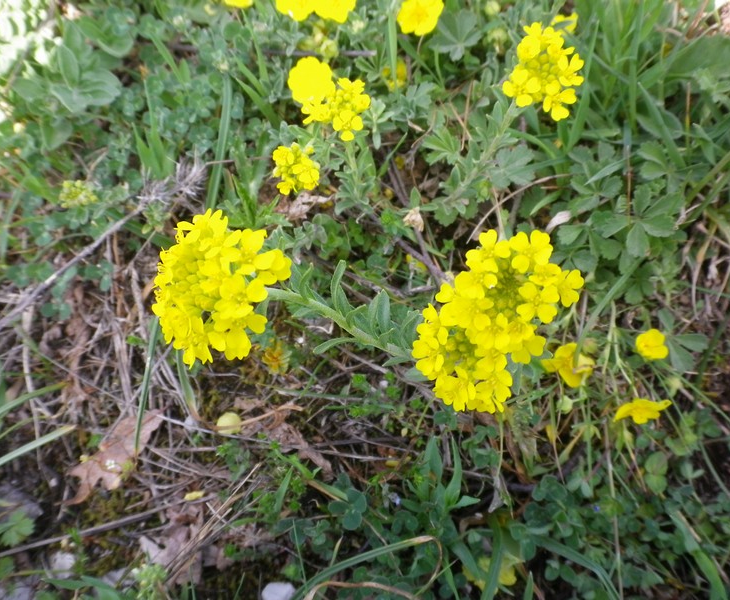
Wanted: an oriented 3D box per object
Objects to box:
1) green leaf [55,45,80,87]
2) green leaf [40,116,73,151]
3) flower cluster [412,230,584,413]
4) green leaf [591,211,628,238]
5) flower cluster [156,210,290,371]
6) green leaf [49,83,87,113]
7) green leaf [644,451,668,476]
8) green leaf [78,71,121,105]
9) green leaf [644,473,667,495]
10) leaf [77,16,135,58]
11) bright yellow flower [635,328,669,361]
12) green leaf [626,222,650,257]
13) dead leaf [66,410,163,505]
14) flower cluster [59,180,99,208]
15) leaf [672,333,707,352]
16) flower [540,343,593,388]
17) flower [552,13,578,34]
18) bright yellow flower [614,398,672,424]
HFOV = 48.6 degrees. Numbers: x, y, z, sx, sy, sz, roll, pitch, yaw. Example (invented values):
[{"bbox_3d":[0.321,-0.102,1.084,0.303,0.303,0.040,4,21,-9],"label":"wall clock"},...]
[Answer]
[{"bbox_3d":[-0.160,-0.126,0.435,0.012,0.013,0.018,0,55,0],"label":"green leaf"},{"bbox_3d":[-0.160,-0.086,0.420,0.017,0.011,0.016,0,55,0],"label":"green leaf"},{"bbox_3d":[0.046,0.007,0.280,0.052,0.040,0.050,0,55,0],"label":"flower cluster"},{"bbox_3d":[0.130,-0.041,0.431,0.019,0.005,0.016,-16,61,-3],"label":"green leaf"},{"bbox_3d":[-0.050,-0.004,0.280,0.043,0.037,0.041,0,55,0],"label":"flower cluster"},{"bbox_3d":[-0.156,-0.106,0.425,0.019,0.010,0.014,0,55,0],"label":"green leaf"},{"bbox_3d":[0.120,0.068,0.334,0.010,0.003,0.011,9,67,13],"label":"green leaf"},{"bbox_3d":[-0.163,-0.131,0.500,0.025,0.007,0.027,-5,65,-9],"label":"green leaf"},{"bbox_3d":[0.120,0.076,0.334,0.010,0.003,0.010,4,66,11],"label":"green leaf"},{"bbox_3d":[-0.150,-0.152,0.471,0.032,0.010,0.017,34,71,6],"label":"leaf"},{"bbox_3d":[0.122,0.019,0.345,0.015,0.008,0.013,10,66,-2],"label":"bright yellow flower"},{"bbox_3d":[0.143,-0.032,0.425,0.011,0.004,0.021,4,65,10],"label":"green leaf"},{"bbox_3d":[-0.119,0.075,0.391,0.024,0.010,0.059,30,56,20],"label":"dead leaf"},{"bbox_3d":[-0.143,-0.053,0.405,0.019,0.012,0.014,-6,65,-7],"label":"flower cluster"},{"bbox_3d":[0.145,0.019,0.362,0.016,0.003,0.009,9,70,13],"label":"leaf"},{"bbox_3d":[0.082,0.026,0.326,0.019,0.010,0.019,-6,65,2],"label":"flower"},{"bbox_3d":[0.110,-0.151,0.444,0.017,0.007,0.015,16,63,10],"label":"flower"},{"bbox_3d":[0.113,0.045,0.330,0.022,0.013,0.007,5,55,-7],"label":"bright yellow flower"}]

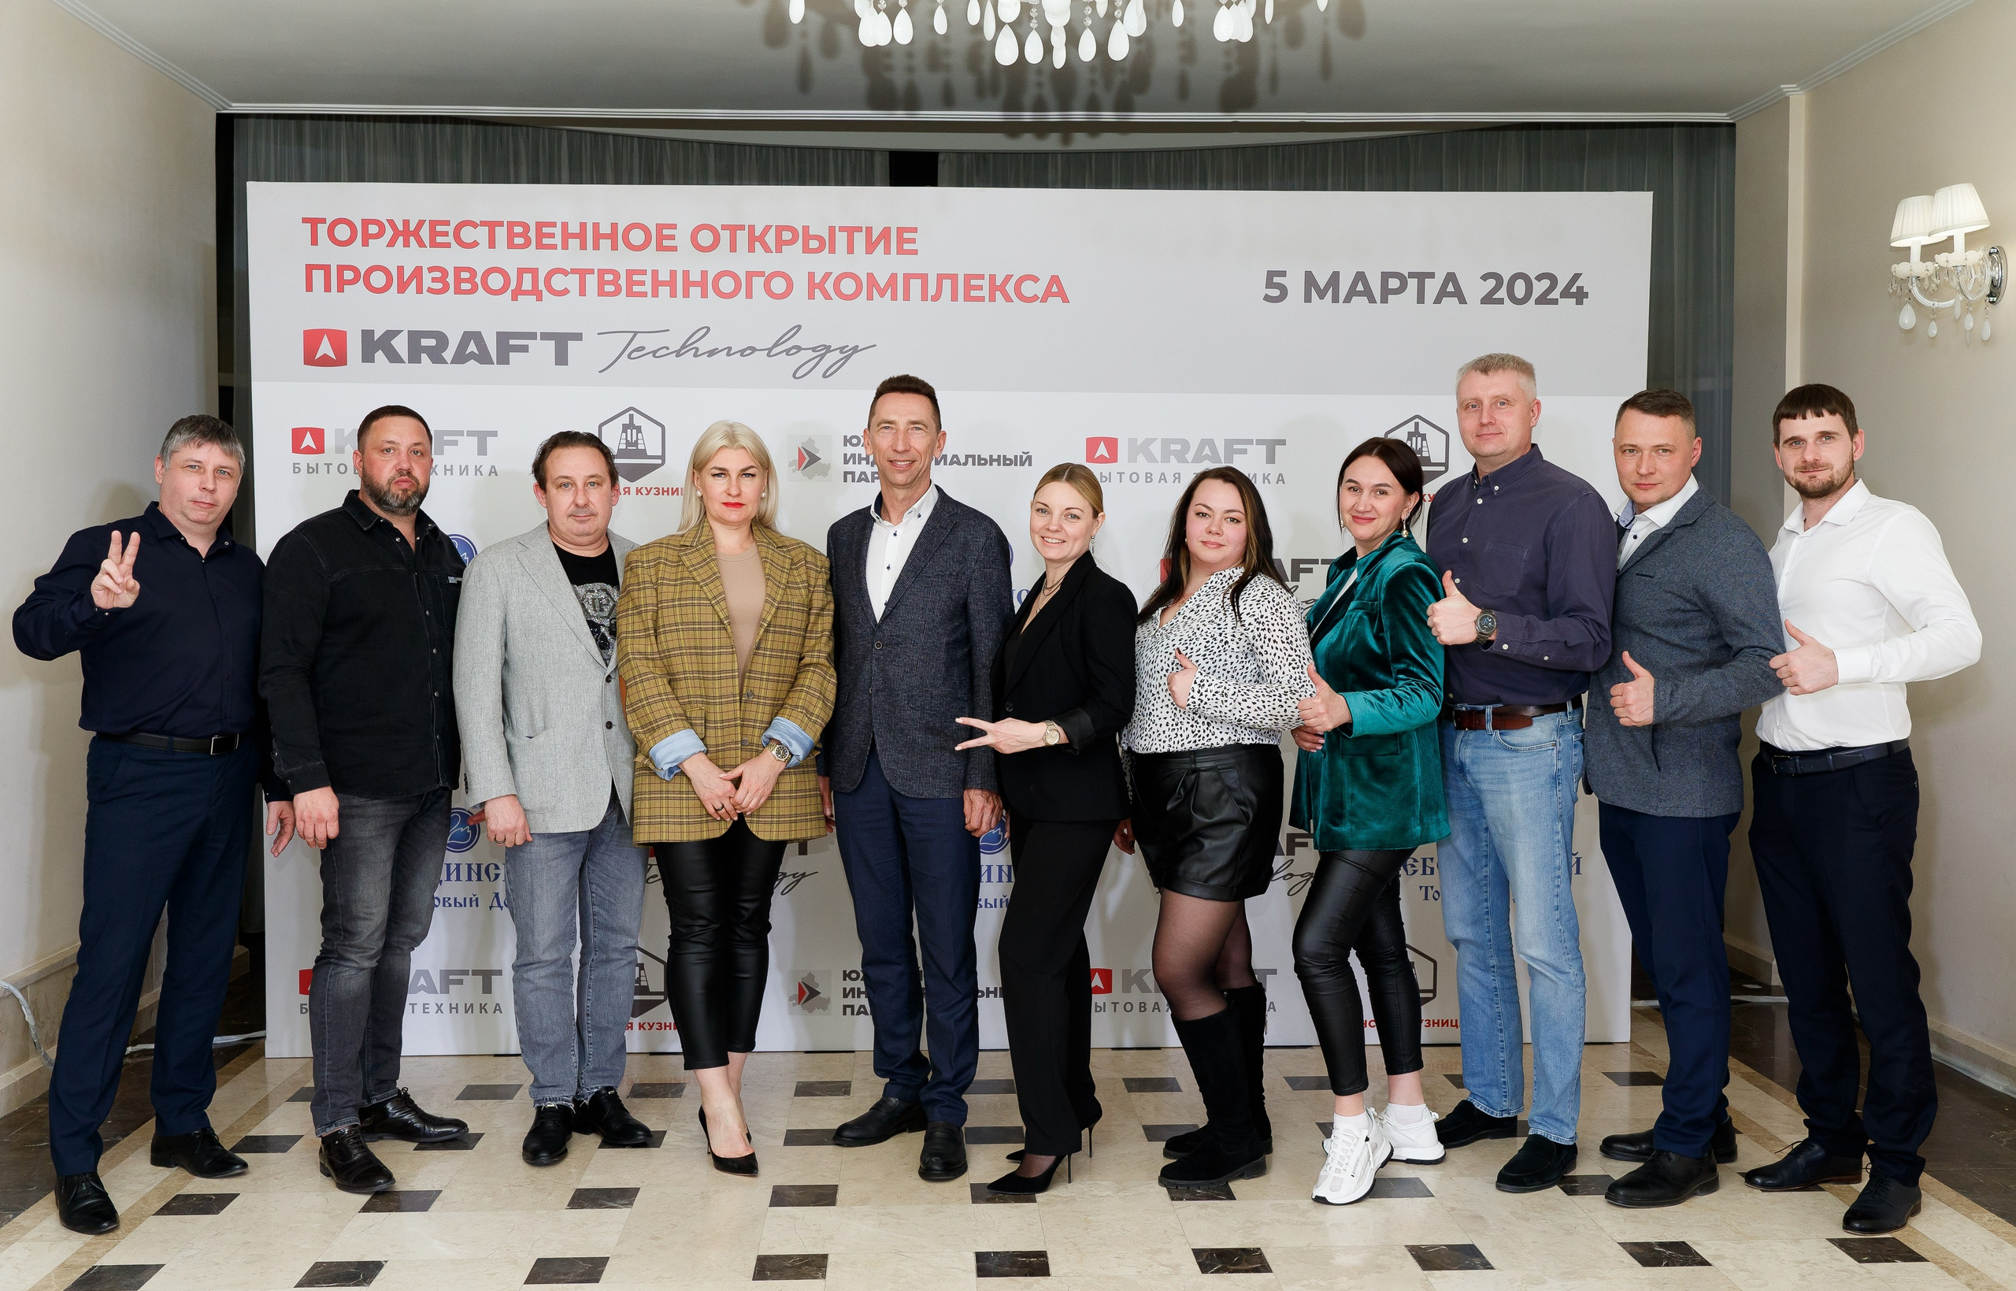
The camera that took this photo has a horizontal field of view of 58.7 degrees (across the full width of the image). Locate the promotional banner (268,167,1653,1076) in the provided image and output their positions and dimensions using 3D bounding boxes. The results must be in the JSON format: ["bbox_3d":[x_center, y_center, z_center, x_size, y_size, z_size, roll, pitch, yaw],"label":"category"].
[{"bbox_3d":[-0.139,-0.064,5.140,3.948,2.462,0.060,0,3,-2],"label":"promotional banner"}]

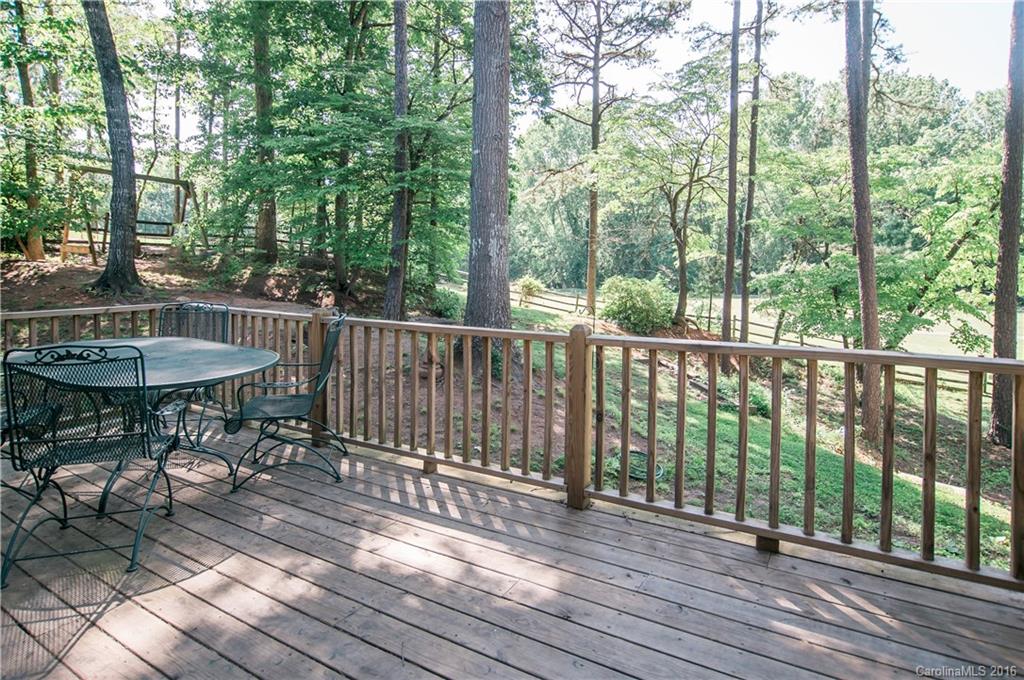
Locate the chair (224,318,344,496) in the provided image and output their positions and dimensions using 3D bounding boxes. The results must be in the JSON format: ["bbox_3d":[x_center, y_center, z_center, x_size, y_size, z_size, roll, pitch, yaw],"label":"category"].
[{"bbox_3d":[-1.420,0.345,3.270,0.670,0.980,0.600,-1,5,-15],"label":"chair"}]

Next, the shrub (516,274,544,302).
[{"bbox_3d":[0.860,-2.500,25.000,1.500,1.400,1.400,0,5,0],"label":"shrub"}]

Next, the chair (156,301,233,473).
[{"bbox_3d":[-2.570,0.235,4.020,0.600,0.990,0.660,-1,5,-16],"label":"chair"}]

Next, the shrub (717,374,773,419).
[{"bbox_3d":[3.900,0.950,8.600,0.860,0.680,0.800,2,5,24],"label":"shrub"}]

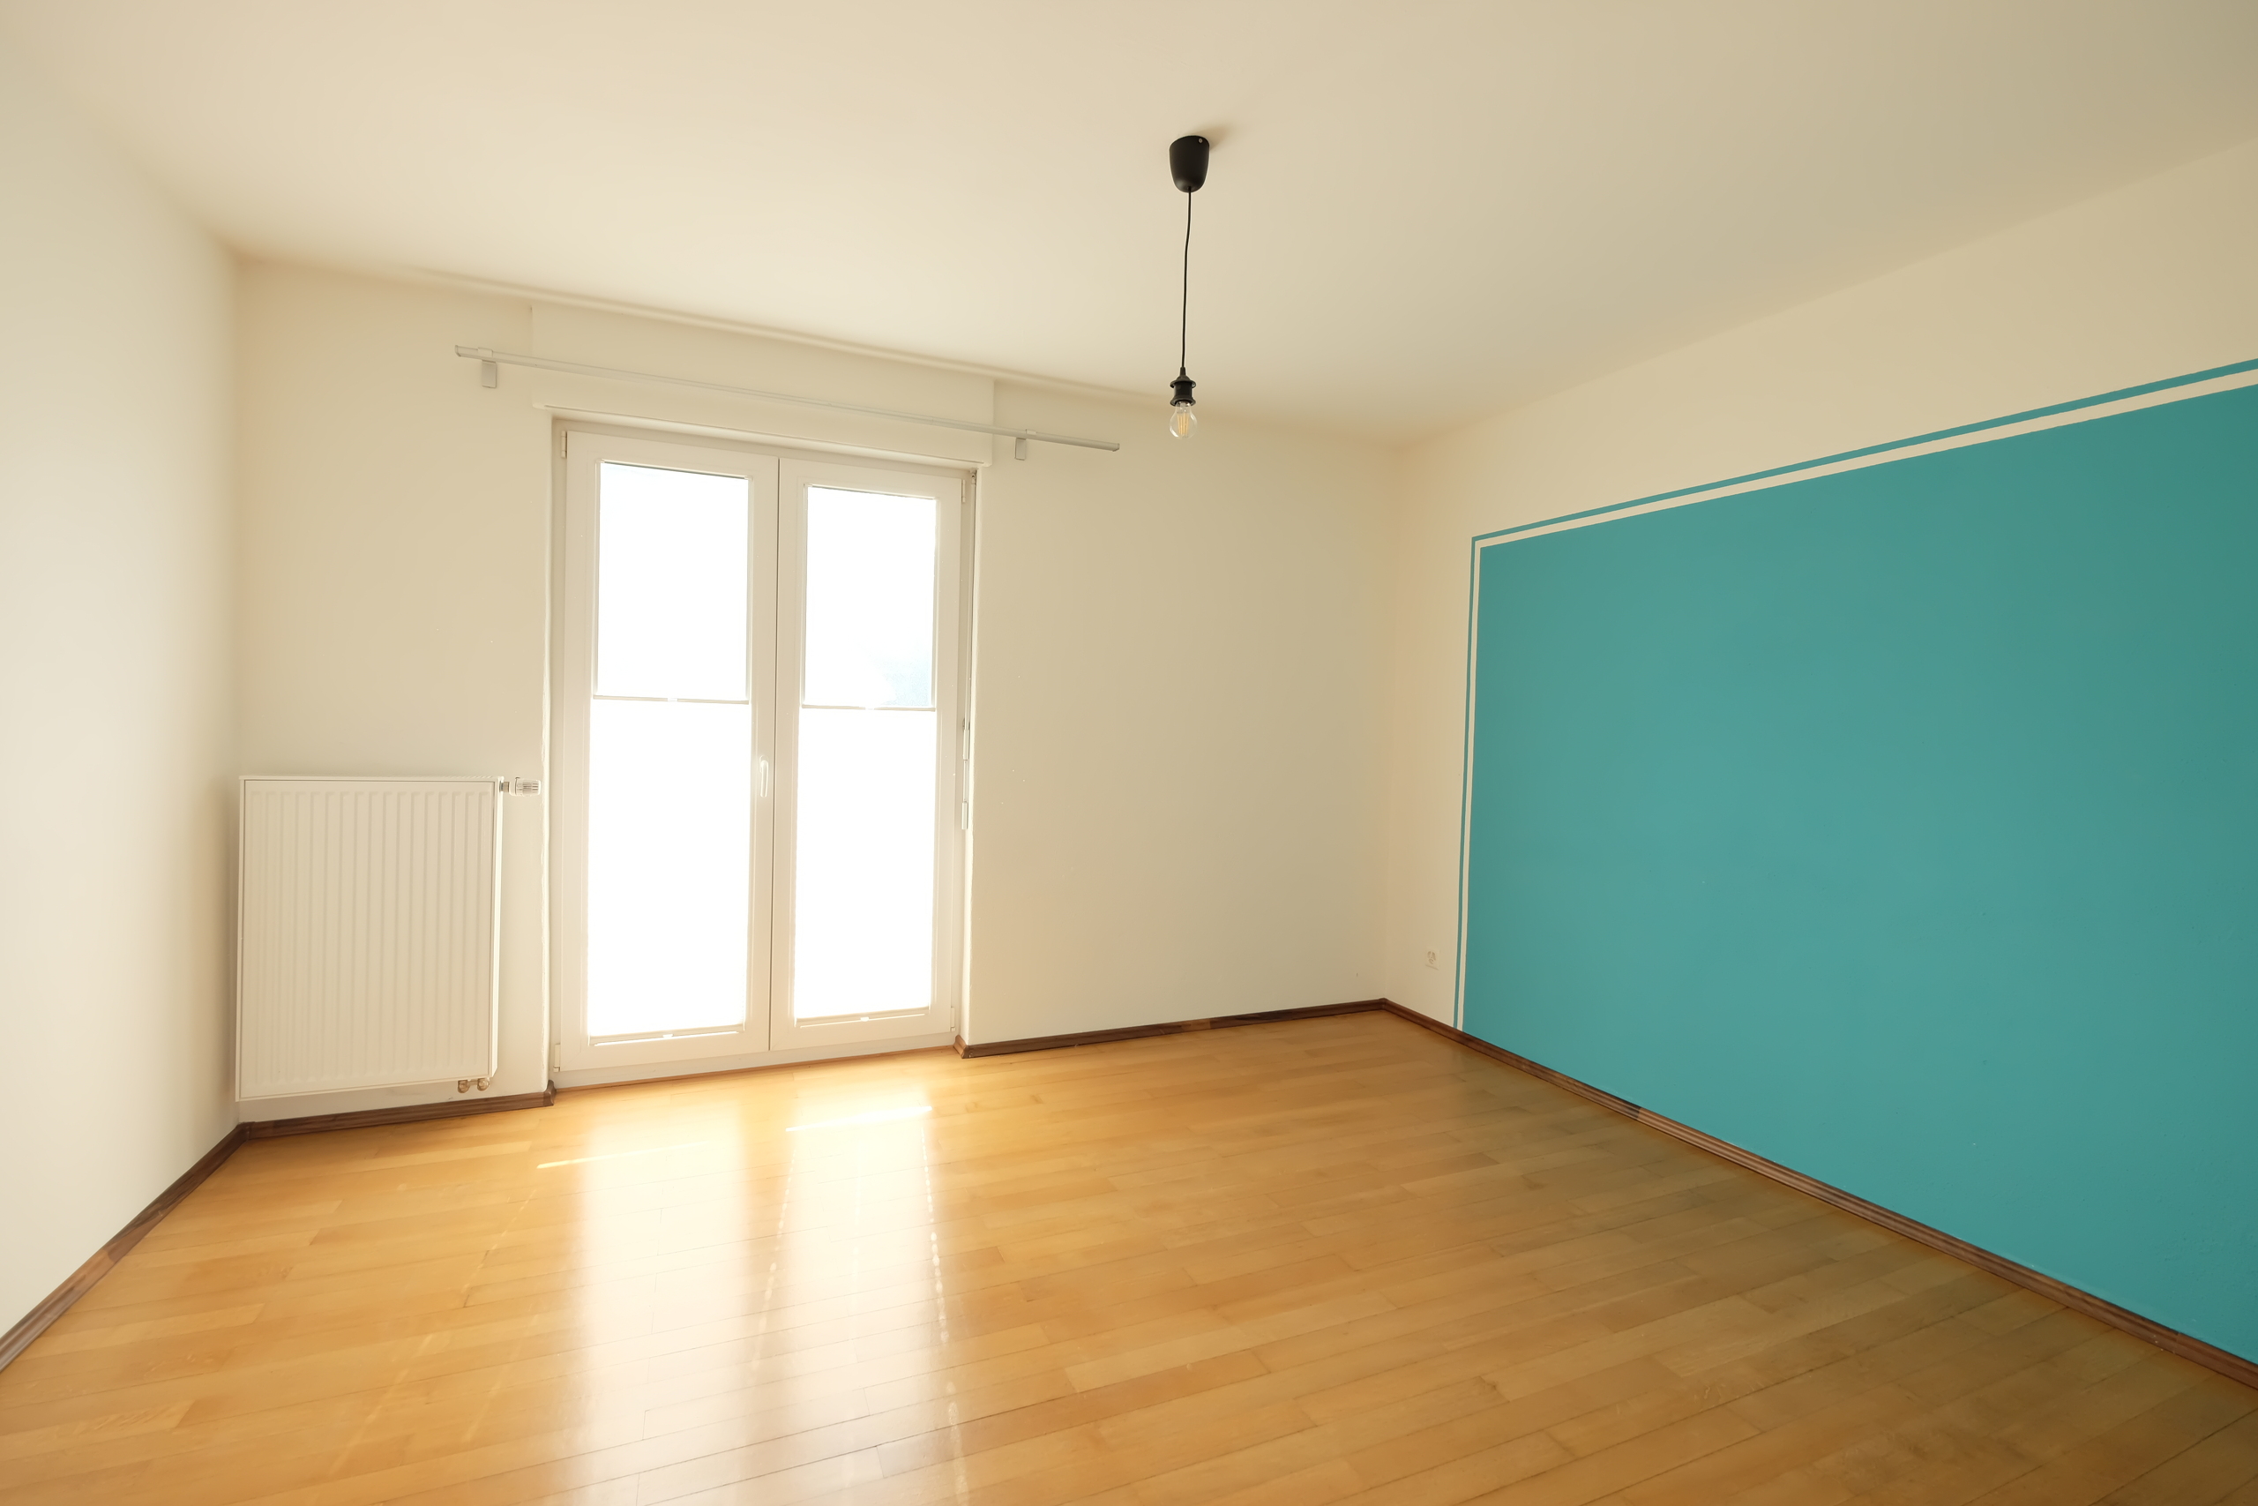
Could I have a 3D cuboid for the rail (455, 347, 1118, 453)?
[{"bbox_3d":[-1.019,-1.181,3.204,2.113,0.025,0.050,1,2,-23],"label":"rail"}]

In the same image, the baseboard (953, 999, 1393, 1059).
[{"bbox_3d":[0.269,1.135,3.917,1.945,0.047,0.025,1,2,-23],"label":"baseboard"}]

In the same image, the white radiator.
[{"bbox_3d":[-2.209,0.526,2.769,0.605,0.900,0.110,1,2,-23],"label":"white radiator"}]

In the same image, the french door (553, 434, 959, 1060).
[{"bbox_3d":[-1.274,0.014,3.386,1.335,2.130,0.080,1,2,-23],"label":"french door"}]

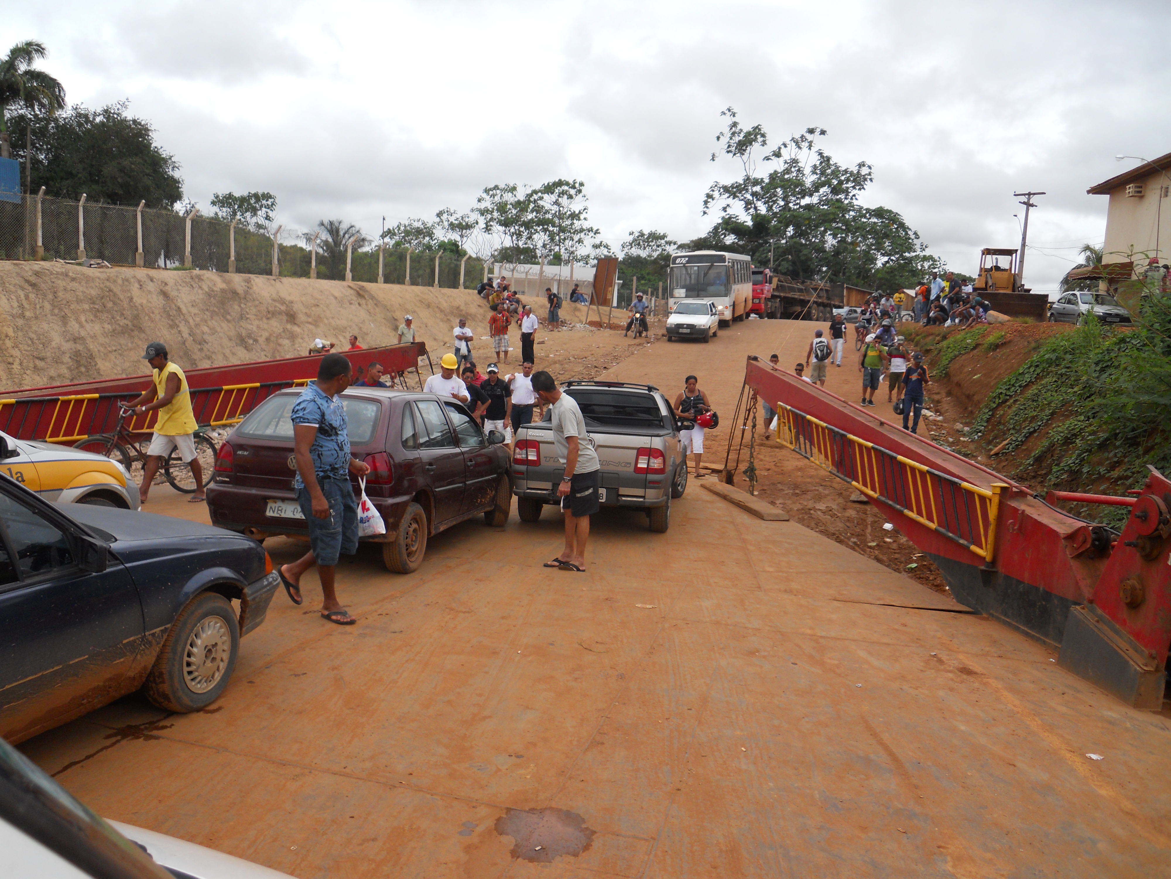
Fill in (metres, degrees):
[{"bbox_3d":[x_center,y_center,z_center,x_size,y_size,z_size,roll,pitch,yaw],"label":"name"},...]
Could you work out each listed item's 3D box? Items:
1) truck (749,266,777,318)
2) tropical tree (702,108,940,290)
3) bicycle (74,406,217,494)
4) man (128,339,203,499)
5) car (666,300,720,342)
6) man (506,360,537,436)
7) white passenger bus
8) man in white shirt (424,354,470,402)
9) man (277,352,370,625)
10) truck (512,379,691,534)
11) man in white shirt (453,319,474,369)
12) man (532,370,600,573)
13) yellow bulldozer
[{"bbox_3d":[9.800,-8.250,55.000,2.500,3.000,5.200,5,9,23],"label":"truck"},{"bbox_3d":[16.600,-16.000,68.000,15.500,13.600,12.000,4,8,14],"label":"tropical tree"},{"bbox_3d":[-5.016,0.101,10.720,1.800,1.062,0.580,3,5,11],"label":"bicycle"},{"bbox_3d":[-4.520,-0.180,10.200,0.700,1.710,0.560,-5,10,-40],"label":"man"},{"bbox_3d":[4.042,-4.450,35.268,1.560,1.440,3.690,4,13,15],"label":"car"},{"bbox_3d":[-0.990,-0.370,15.000,0.550,1.730,0.360,2,8,-2],"label":"man"},{"bbox_3d":[5.970,-6.950,43.650,2.520,3.150,10.600,3,11,14],"label":"white passenger bus"},{"bbox_3d":[-1.743,-0.196,11.780,0.550,1.730,0.380,1,5,-9],"label":"man in white shirt"},{"bbox_3d":[-1.688,0.316,6.121,0.580,1.731,0.510,6,7,36],"label":"man"},{"bbox_3d":[0.386,0.101,11.749,1.680,1.600,4.420,4,4,9],"label":"truck"},{"bbox_3d":[-3.443,-2.567,26.800,0.560,1.689,0.360,1,5,-9],"label":"man in white shirt"},{"bbox_3d":[-0.157,0.259,7.921,0.580,1.662,0.480,3,5,8],"label":"man"},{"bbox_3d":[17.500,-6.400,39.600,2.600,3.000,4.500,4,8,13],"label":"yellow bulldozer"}]

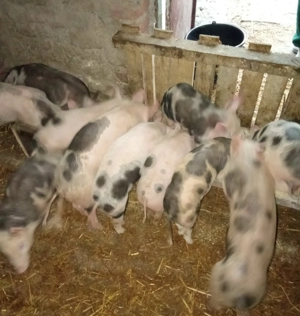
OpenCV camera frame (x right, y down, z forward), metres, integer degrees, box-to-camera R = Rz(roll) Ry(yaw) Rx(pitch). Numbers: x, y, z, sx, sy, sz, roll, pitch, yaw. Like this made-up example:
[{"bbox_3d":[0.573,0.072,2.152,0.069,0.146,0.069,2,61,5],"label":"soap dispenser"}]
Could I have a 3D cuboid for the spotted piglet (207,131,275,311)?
[{"bbox_3d":[0.370,0.267,1.316,0.214,0.359,0.721,7,49,9],"label":"spotted piglet"}]

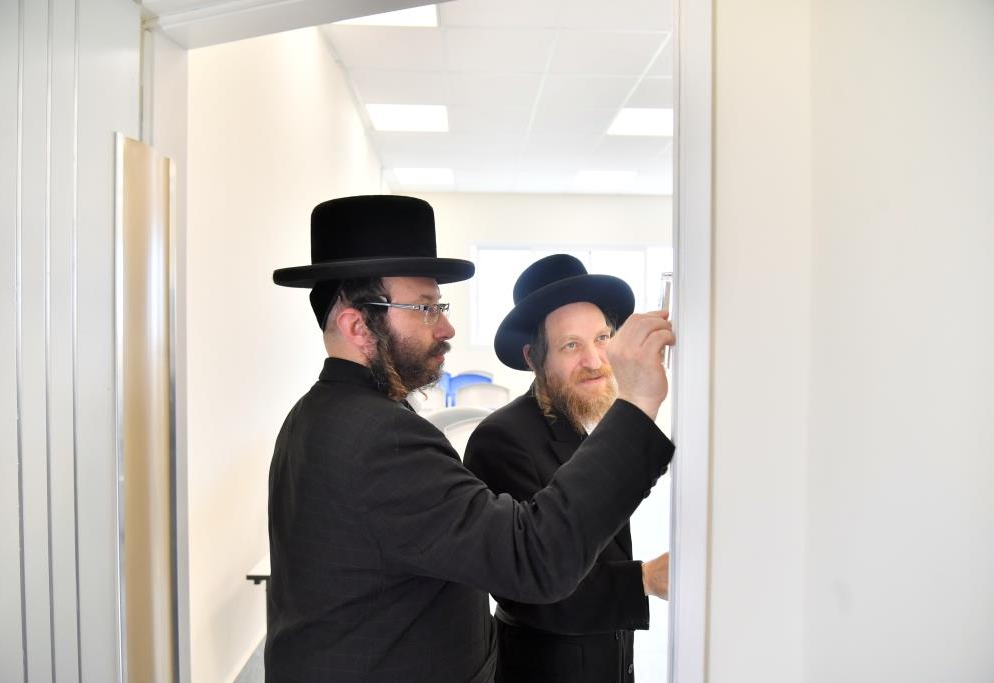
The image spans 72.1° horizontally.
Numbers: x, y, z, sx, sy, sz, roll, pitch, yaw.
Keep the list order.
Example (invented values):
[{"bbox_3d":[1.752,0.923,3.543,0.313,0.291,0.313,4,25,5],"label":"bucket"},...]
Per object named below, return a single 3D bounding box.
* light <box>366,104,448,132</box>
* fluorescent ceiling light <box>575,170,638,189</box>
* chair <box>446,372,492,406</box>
[{"bbox_3d":[-0.640,-1.646,5.021,0.590,0.060,0.590,0,0,-2],"label":"light"},{"bbox_3d":[1.090,-1.640,6.889,0.590,0.060,0.590,0,0,-2],"label":"fluorescent ceiling light"},{"bbox_3d":[-0.240,0.690,6.250,0.440,0.780,0.490,0,0,-2],"label":"chair"}]

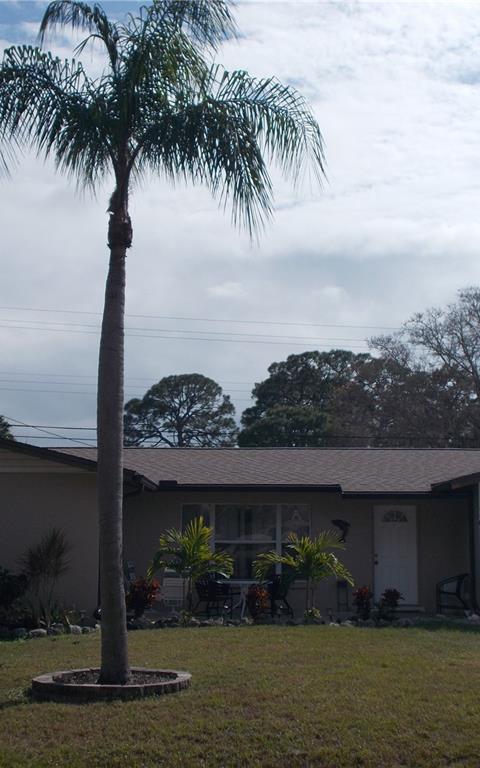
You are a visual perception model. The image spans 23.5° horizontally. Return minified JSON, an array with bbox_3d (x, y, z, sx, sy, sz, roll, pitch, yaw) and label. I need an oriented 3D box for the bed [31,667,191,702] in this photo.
[{"bbox_3d":[-1.367,3.173,12.222,1.720,0.160,1.720,0,-8,0],"label":"bed"}]

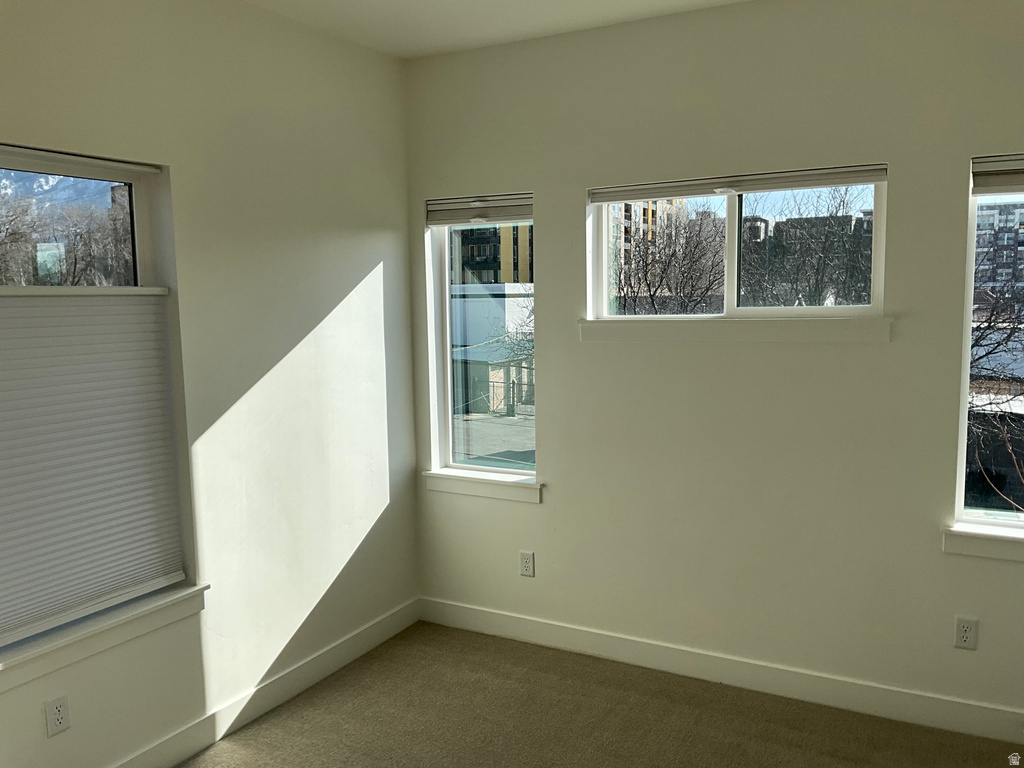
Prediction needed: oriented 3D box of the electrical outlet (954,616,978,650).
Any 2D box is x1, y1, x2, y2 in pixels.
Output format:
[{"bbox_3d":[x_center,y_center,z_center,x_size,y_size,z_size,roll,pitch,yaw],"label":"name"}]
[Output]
[{"bbox_3d":[1.654,0.908,3.122,0.072,0.116,0.010,3,8,29],"label":"electrical outlet"}]

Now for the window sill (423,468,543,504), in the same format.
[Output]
[{"bbox_3d":[-0.127,0.481,4.080,0.645,0.093,0.107,3,8,29],"label":"window sill"}]

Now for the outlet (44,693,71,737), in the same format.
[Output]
[{"bbox_3d":[-1.386,1.012,2.619,0.010,0.116,0.072,3,8,29],"label":"outlet"}]

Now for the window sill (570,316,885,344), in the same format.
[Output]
[{"bbox_3d":[0.858,-0.216,3.451,1.251,0.091,0.107,3,8,29],"label":"window sill"}]

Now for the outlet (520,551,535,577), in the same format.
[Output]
[{"bbox_3d":[0.072,0.836,3.982,0.072,0.116,0.010,3,8,29],"label":"outlet"}]

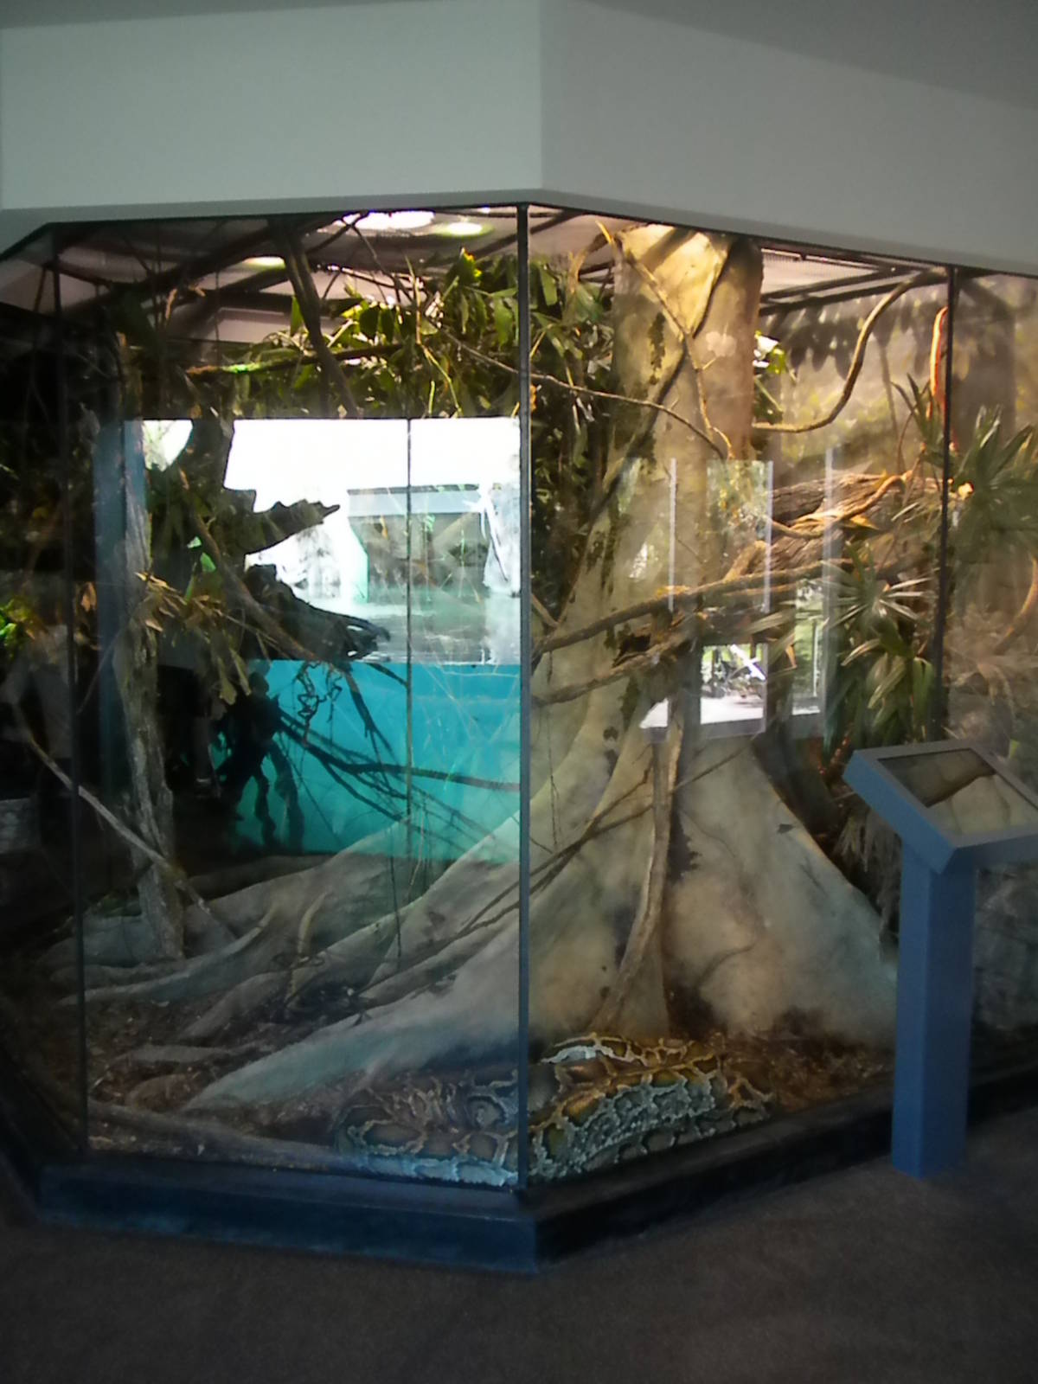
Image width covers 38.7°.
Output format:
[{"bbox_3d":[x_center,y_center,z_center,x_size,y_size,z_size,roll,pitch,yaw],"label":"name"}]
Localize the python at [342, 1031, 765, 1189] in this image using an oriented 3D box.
[{"bbox_3d":[0.082,0.940,3.437,1.000,0.180,0.520,-2,7,-15],"label":"python"}]

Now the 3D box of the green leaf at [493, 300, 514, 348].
[{"bbox_3d":[-0.040,-0.969,3.900,0.055,0.128,0.025,0,7,0],"label":"green leaf"}]

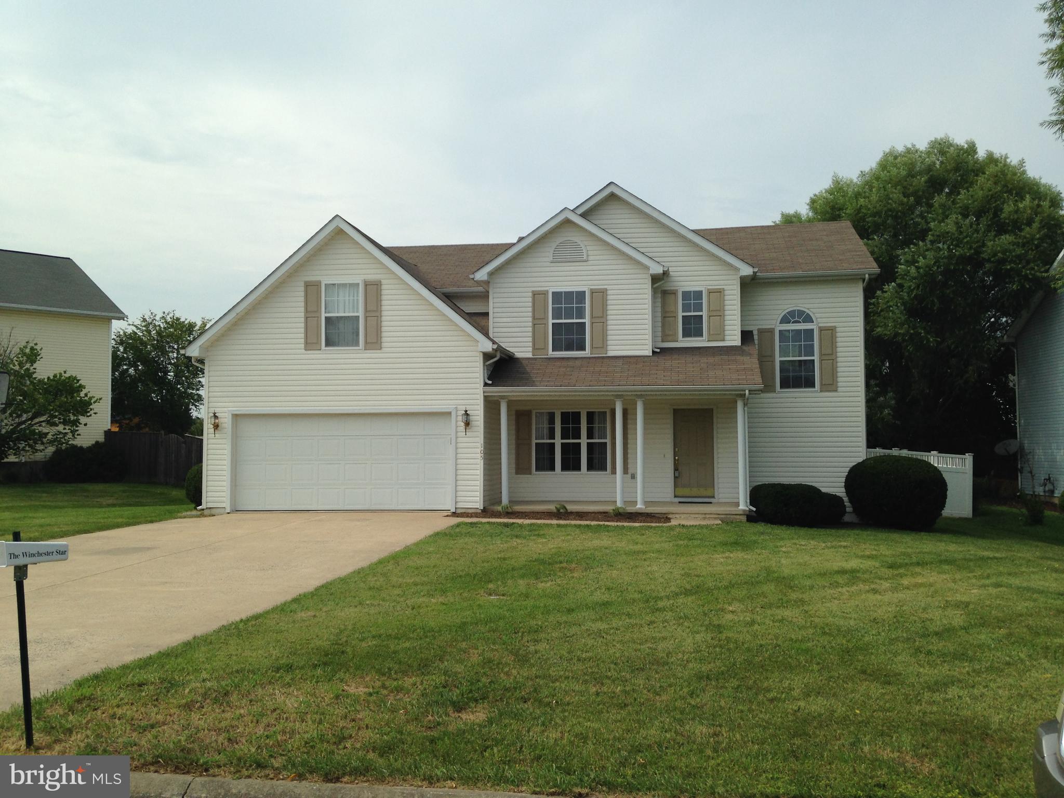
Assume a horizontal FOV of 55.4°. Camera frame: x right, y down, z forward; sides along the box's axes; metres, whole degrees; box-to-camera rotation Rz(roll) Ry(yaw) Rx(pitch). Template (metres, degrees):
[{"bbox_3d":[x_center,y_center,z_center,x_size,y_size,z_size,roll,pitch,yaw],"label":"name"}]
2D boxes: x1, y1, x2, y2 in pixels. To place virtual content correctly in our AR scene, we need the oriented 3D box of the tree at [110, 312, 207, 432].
[{"bbox_3d":[-15.840,-0.264,43.000,4.200,7.100,4.200,-1,-4,8],"label":"tree"}]

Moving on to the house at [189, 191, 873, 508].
[{"bbox_3d":[0.507,-1.093,26.004,15.300,7.550,9.700,-1,-4,8],"label":"house"}]

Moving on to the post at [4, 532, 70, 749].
[{"bbox_3d":[-2.600,1.257,5.300,0.370,1.100,0.170,2,-4,-30],"label":"post"}]

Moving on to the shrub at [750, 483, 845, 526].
[{"bbox_3d":[5.878,2.346,22.450,2.060,0.930,1.150,-1,-4,8],"label":"shrub"}]

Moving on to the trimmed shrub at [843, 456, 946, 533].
[{"bbox_3d":[7.906,2.028,22.000,2.170,1.600,2.100,-1,-4,8],"label":"trimmed shrub"}]

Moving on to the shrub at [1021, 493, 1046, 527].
[{"bbox_3d":[11.870,2.606,24.000,0.570,0.750,0.570,-1,-4,8],"label":"shrub"}]

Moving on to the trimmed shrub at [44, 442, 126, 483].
[{"bbox_3d":[-15.550,2.213,35.300,2.850,1.450,1.500,-1,-4,8],"label":"trimmed shrub"}]

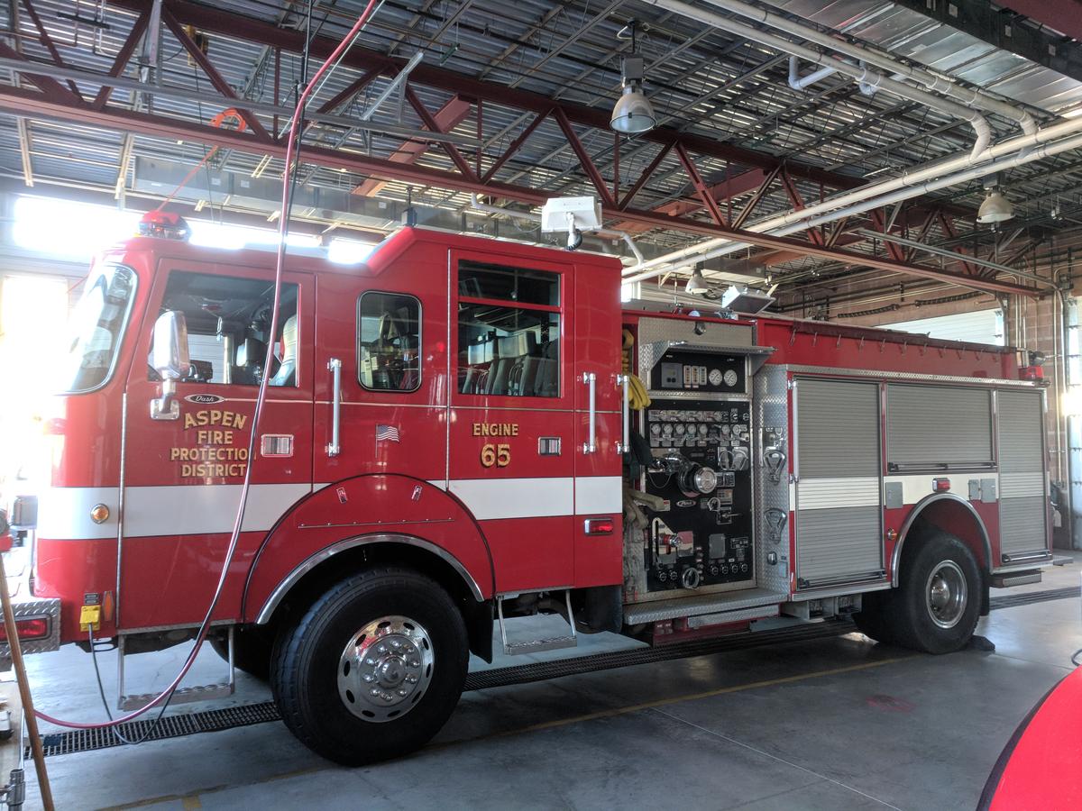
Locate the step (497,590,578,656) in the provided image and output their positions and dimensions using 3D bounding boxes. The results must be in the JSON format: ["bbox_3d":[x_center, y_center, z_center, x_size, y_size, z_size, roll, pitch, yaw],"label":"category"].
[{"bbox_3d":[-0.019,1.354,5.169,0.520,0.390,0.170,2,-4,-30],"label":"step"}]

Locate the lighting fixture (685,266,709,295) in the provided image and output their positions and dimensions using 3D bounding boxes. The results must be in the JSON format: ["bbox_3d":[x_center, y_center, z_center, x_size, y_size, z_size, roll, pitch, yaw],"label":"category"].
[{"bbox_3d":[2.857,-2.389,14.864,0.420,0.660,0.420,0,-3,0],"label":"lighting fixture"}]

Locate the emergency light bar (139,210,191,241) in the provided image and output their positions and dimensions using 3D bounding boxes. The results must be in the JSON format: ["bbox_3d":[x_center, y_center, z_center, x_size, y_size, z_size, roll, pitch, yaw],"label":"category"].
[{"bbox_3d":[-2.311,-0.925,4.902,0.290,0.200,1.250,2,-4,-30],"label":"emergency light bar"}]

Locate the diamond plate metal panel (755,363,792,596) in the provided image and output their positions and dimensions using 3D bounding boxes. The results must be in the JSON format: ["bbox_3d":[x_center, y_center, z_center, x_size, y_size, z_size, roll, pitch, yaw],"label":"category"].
[{"bbox_3d":[1.803,0.570,6.384,0.120,1.780,0.370,2,-4,-30],"label":"diamond plate metal panel"}]

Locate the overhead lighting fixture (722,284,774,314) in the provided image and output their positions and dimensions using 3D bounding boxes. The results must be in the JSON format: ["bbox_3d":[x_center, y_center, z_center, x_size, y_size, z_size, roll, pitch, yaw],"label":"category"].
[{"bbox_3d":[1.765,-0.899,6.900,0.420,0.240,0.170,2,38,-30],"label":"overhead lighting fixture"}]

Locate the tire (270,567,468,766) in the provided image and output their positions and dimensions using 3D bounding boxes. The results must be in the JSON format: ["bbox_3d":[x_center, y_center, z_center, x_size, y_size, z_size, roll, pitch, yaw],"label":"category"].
[{"bbox_3d":[-0.964,1.502,4.734,1.080,1.080,0.375,2,-4,-36],"label":"tire"}]

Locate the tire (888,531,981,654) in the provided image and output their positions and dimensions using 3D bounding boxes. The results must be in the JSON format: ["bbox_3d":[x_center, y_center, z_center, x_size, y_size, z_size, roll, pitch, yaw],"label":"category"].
[{"bbox_3d":[3.545,1.649,7.318,1.070,1.070,0.285,2,-4,-30],"label":"tire"}]

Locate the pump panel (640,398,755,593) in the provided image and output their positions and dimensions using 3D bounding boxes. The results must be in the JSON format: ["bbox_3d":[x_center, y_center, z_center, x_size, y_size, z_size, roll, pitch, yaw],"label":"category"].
[{"bbox_3d":[1.289,0.663,6.150,1.120,1.460,0.260,2,-4,-30],"label":"pump panel"}]

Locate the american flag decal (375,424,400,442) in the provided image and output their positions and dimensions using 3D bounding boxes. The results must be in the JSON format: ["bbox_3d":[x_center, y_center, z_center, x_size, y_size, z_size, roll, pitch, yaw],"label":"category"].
[{"bbox_3d":[-0.873,0.159,4.653,0.145,0.100,0.010,2,-4,-30],"label":"american flag decal"}]

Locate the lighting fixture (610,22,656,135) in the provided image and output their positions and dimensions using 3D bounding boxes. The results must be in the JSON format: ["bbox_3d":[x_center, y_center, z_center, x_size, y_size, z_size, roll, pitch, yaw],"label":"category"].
[{"bbox_3d":[0.831,-2.986,7.368,0.420,0.996,0.420,0,-3,0],"label":"lighting fixture"}]

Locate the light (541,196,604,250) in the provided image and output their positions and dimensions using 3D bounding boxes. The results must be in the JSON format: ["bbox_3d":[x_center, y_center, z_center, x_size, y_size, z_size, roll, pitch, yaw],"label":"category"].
[{"bbox_3d":[0.233,-1.366,6.080,0.420,0.400,0.200,-1,-3,15],"label":"light"}]

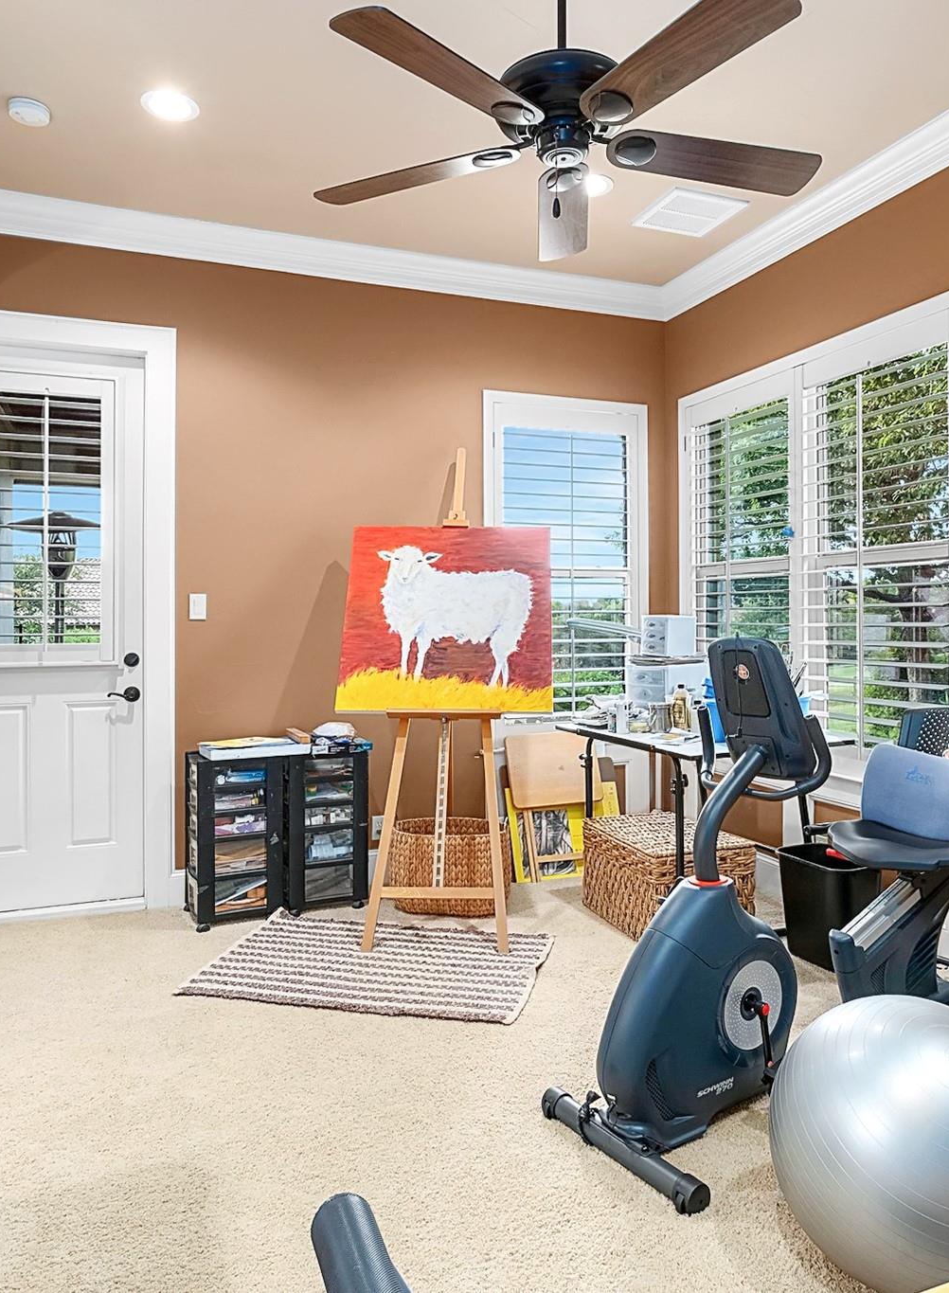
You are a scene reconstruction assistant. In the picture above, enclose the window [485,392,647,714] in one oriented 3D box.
[{"bbox_3d":[0.494,-0.453,4.784,0.947,1.669,0.100,0,2,-20],"label":"window"}]

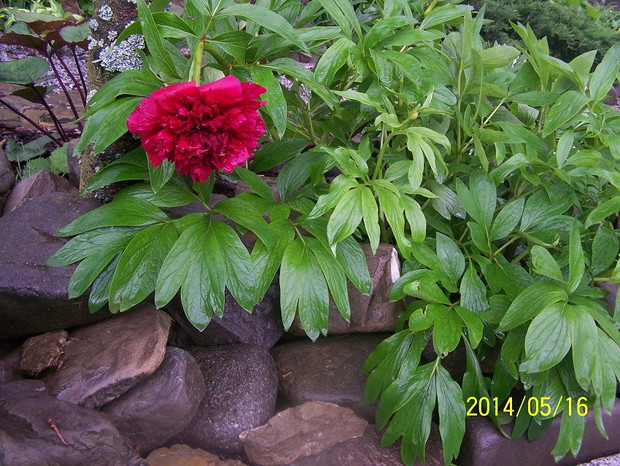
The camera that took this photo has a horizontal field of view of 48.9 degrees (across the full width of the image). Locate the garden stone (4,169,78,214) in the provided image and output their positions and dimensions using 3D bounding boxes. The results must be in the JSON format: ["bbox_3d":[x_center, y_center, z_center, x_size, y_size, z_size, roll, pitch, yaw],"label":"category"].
[{"bbox_3d":[-0.424,-0.063,1.080,0.115,0.075,0.085,-5,26,-11],"label":"garden stone"}]

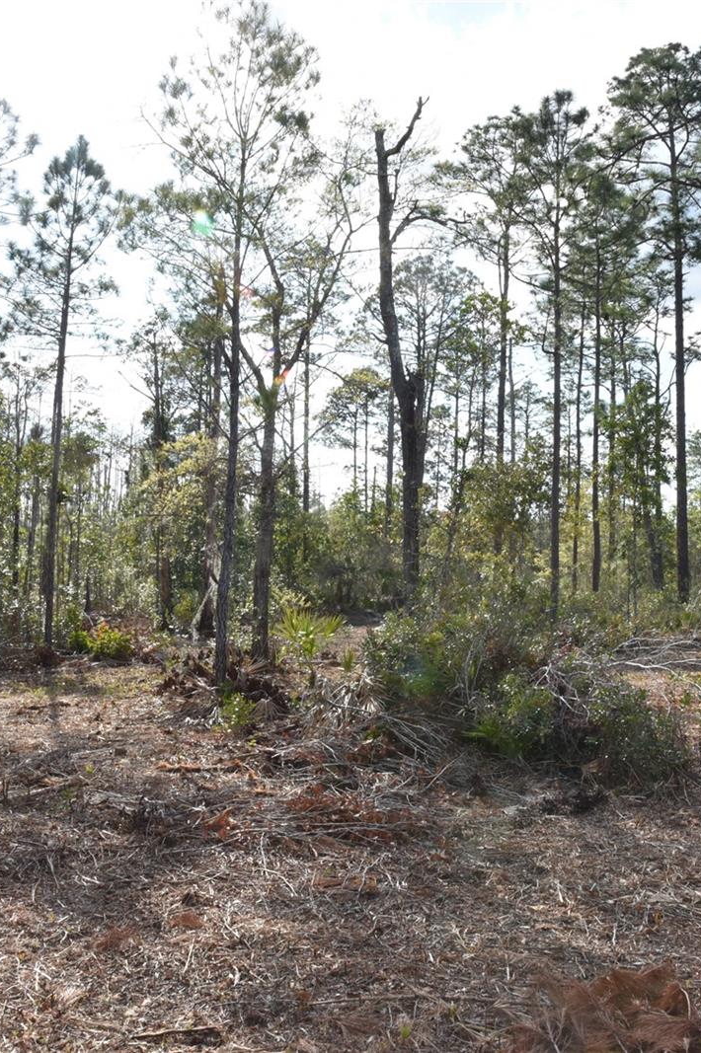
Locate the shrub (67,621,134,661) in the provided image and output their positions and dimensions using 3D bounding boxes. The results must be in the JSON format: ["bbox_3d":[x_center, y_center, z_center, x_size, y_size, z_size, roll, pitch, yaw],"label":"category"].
[{"bbox_3d":[-4.161,1.910,17.536,1.110,0.680,1.000,1,-2,0],"label":"shrub"}]

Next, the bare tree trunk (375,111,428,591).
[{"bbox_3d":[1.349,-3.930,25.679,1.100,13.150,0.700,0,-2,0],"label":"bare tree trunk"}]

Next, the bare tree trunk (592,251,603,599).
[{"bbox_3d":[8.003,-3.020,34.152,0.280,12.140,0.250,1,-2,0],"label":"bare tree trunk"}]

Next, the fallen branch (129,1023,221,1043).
[{"bbox_3d":[-0.589,1.709,3.554,0.320,0.050,0.080,1,-2,0],"label":"fallen branch"}]

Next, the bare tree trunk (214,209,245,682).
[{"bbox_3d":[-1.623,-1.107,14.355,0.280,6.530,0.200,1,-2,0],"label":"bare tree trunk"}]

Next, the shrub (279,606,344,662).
[{"bbox_3d":[-0.600,1.665,16.246,0.990,0.880,0.950,1,-2,0],"label":"shrub"}]

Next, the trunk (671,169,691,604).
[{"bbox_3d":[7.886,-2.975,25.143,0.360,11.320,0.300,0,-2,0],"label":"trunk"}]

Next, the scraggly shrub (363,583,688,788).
[{"bbox_3d":[1.521,1.347,8.954,2.800,1.500,2.400,1,-2,0],"label":"scraggly shrub"}]

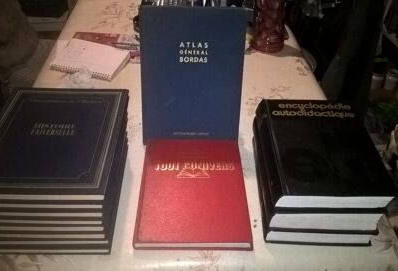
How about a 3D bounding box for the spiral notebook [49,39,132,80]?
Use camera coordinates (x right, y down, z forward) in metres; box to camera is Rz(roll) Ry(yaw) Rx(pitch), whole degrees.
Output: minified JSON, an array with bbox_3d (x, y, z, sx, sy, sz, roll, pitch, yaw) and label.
[{"bbox_3d":[-0.338,-0.240,1.204,0.209,0.020,0.150,14,44,12],"label":"spiral notebook"}]

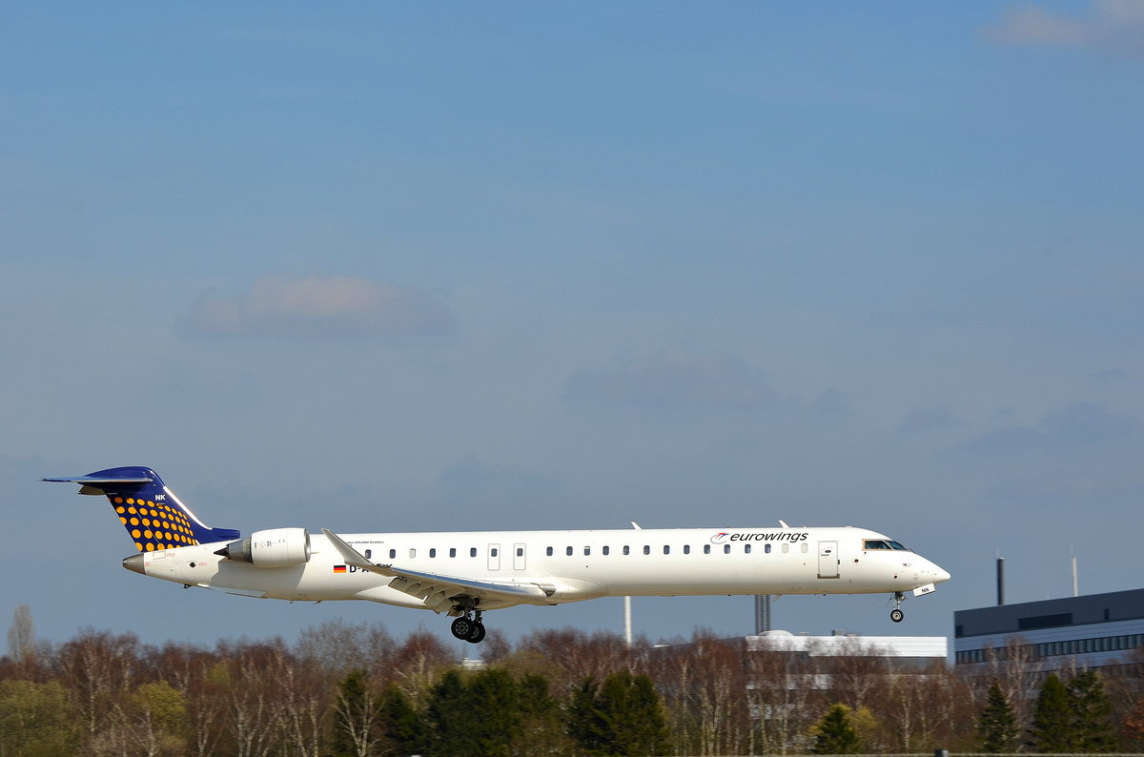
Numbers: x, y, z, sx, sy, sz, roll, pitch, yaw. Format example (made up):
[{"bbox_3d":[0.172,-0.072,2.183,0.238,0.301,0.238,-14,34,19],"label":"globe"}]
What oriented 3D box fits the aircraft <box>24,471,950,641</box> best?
[{"bbox_3d":[-2.809,7.023,193.243,36.300,7.370,24.850,-1,-6,6],"label":"aircraft"}]

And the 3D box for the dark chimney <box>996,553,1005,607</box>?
[{"bbox_3d":[71.238,33.655,790.000,1.100,9.300,1.100,-1,-5,0],"label":"dark chimney"}]

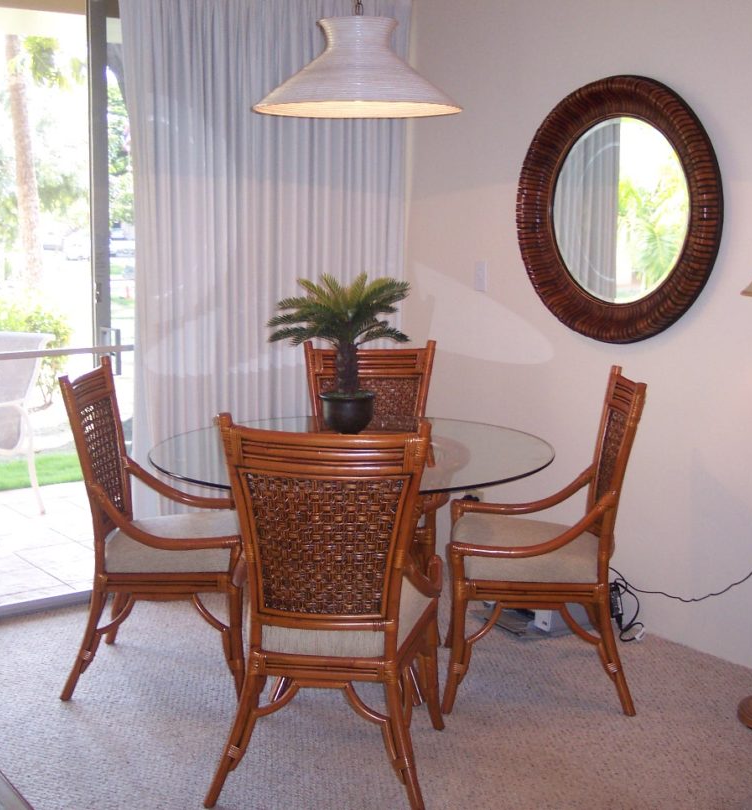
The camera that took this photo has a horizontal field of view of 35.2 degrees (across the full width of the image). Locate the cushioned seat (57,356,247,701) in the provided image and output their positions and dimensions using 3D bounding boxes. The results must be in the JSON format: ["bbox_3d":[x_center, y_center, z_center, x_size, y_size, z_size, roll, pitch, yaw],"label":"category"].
[{"bbox_3d":[-0.642,0.363,3.707,0.565,0.980,0.575,1,9,2],"label":"cushioned seat"}]

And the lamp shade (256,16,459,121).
[{"bbox_3d":[-0.050,-0.974,3.408,0.608,0.252,0.608,1,9,0],"label":"lamp shade"}]

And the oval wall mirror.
[{"bbox_3d":[0.807,-0.677,4.119,0.075,0.910,0.910,-6,11,-36],"label":"oval wall mirror"}]

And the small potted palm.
[{"bbox_3d":[-0.116,-0.157,3.745,0.447,0.508,0.447,1,9,0],"label":"small potted palm"}]

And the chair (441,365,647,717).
[{"bbox_3d":[0.498,0.383,3.654,0.565,0.980,0.575,1,9,3],"label":"chair"}]

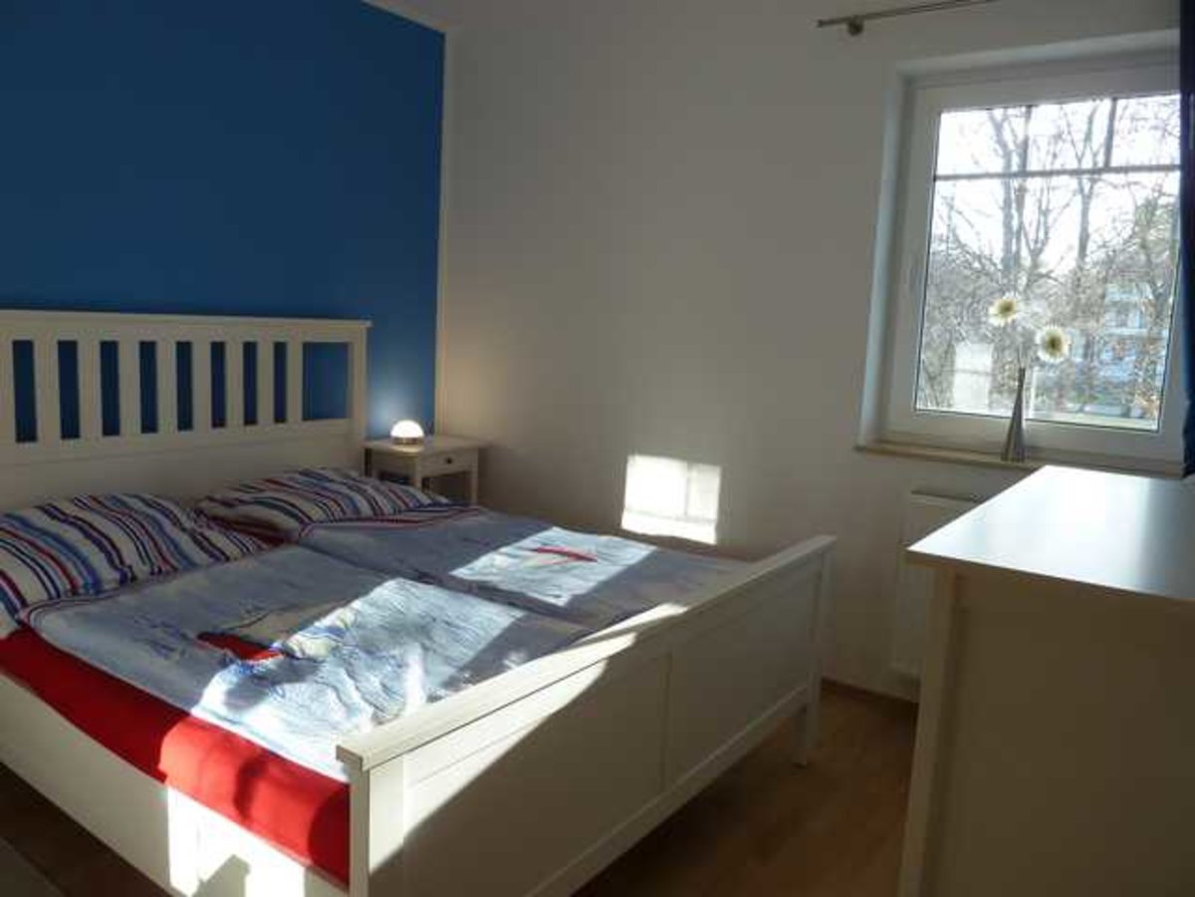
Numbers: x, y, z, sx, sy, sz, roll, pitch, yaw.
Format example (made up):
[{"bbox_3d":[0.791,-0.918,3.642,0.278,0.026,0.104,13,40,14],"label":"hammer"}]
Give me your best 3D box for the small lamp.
[{"bbox_3d":[-0.832,-0.075,3.796,0.148,0.108,0.148,3,8,0],"label":"small lamp"}]

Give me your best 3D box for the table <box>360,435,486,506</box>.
[{"bbox_3d":[-0.767,0.331,3.869,0.355,0.700,0.445,8,10,36],"label":"table"}]

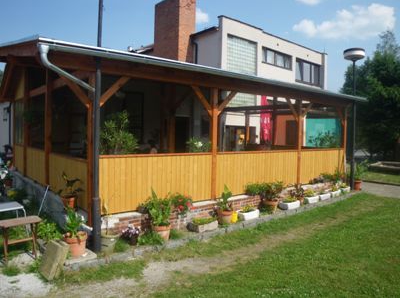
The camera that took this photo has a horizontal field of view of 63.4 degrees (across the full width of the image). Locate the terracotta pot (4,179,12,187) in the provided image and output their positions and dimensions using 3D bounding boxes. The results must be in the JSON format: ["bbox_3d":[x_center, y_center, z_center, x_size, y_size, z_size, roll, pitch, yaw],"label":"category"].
[{"bbox_3d":[-5.446,0.981,9.200,0.220,0.220,0.220,-1,3,-39],"label":"terracotta pot"}]

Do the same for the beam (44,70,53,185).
[{"bbox_3d":[-3.512,-0.487,7.500,0.120,2.650,0.120,-1,3,-40],"label":"beam"}]

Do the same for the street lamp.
[{"bbox_3d":[4.836,-0.960,10.179,0.694,4.410,0.694,-1,3,-39],"label":"street lamp"}]

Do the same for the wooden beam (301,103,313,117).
[{"bbox_3d":[2.721,-0.986,8.273,0.096,0.096,0.552,4,47,52],"label":"wooden beam"}]

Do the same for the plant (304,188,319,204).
[{"bbox_3d":[2.868,1.201,8.300,0.450,0.360,0.210,-1,3,-40],"label":"plant"}]

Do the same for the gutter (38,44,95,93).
[{"bbox_3d":[-1.807,-1.083,4.379,0.120,0.520,0.900,3,3,26],"label":"gutter"}]

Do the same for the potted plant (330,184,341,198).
[{"bbox_3d":[3.812,1.176,9.100,0.450,0.340,0.210,-1,3,-40],"label":"potted plant"}]

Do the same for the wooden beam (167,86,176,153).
[{"bbox_3d":[-0.777,-0.383,9.090,0.160,2.691,0.160,-1,3,-39],"label":"wooden beam"}]

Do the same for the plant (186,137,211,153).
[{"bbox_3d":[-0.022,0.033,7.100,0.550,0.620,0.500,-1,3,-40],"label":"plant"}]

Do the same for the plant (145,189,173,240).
[{"bbox_3d":[-0.688,1.090,5.425,0.460,0.850,0.440,1,3,0],"label":"plant"}]

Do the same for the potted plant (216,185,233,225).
[{"bbox_3d":[0.494,1.133,6.520,0.310,0.750,0.310,1,2,0],"label":"potted plant"}]

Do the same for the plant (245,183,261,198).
[{"bbox_3d":[1.155,0.896,6.985,0.360,0.300,0.280,-1,4,-39],"label":"plant"}]

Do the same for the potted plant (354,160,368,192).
[{"bbox_3d":[4.827,0.822,9.669,0.346,0.854,0.326,-1,3,-38],"label":"potted plant"}]

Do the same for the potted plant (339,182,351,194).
[{"bbox_3d":[4.186,1.124,9.373,0.440,0.270,0.240,-1,4,-39],"label":"potted plant"}]

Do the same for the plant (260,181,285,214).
[{"bbox_3d":[1.583,1.071,7.112,0.500,0.660,0.480,1,3,0],"label":"plant"}]

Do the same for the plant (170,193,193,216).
[{"bbox_3d":[-0.323,0.968,5.645,0.355,0.365,0.298,-1,3,-38],"label":"plant"}]

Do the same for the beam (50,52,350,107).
[{"bbox_3d":[1.341,-1.423,7.742,9.286,0.220,0.160,-1,3,-39],"label":"beam"}]

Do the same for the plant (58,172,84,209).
[{"bbox_3d":[-2.264,0.731,5.700,0.410,0.620,0.410,-1,3,-40],"label":"plant"}]

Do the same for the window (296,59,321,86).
[{"bbox_3d":[7.075,-4.868,20.893,2.887,1.420,0.120,-1,3,-39],"label":"window"}]

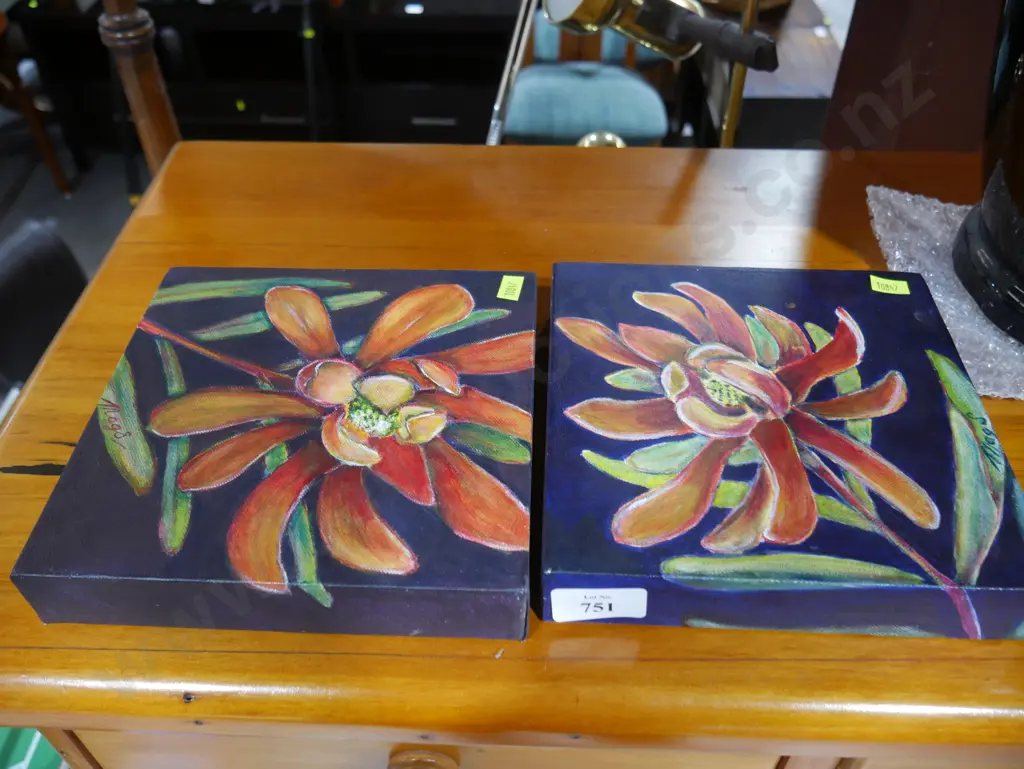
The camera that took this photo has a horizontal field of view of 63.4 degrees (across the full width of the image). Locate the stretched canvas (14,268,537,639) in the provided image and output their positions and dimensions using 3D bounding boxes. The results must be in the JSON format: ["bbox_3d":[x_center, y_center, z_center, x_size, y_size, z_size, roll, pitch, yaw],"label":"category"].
[{"bbox_3d":[-0.091,0.020,0.405,0.203,0.037,0.201,1,44,2],"label":"stretched canvas"}]

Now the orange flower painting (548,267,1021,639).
[{"bbox_3d":[0.120,0.019,0.404,0.204,0.037,0.202,2,44,2],"label":"orange flower painting"}]

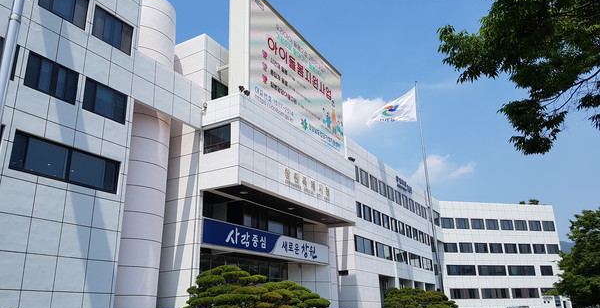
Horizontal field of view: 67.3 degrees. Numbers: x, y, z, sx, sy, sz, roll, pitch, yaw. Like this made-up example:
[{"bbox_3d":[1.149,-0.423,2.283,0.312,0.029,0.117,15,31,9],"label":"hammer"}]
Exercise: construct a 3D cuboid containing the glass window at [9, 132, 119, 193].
[{"bbox_3d":[-10.577,0.526,20.769,0.200,1.694,5.187,-13,-23,29],"label":"glass window"}]

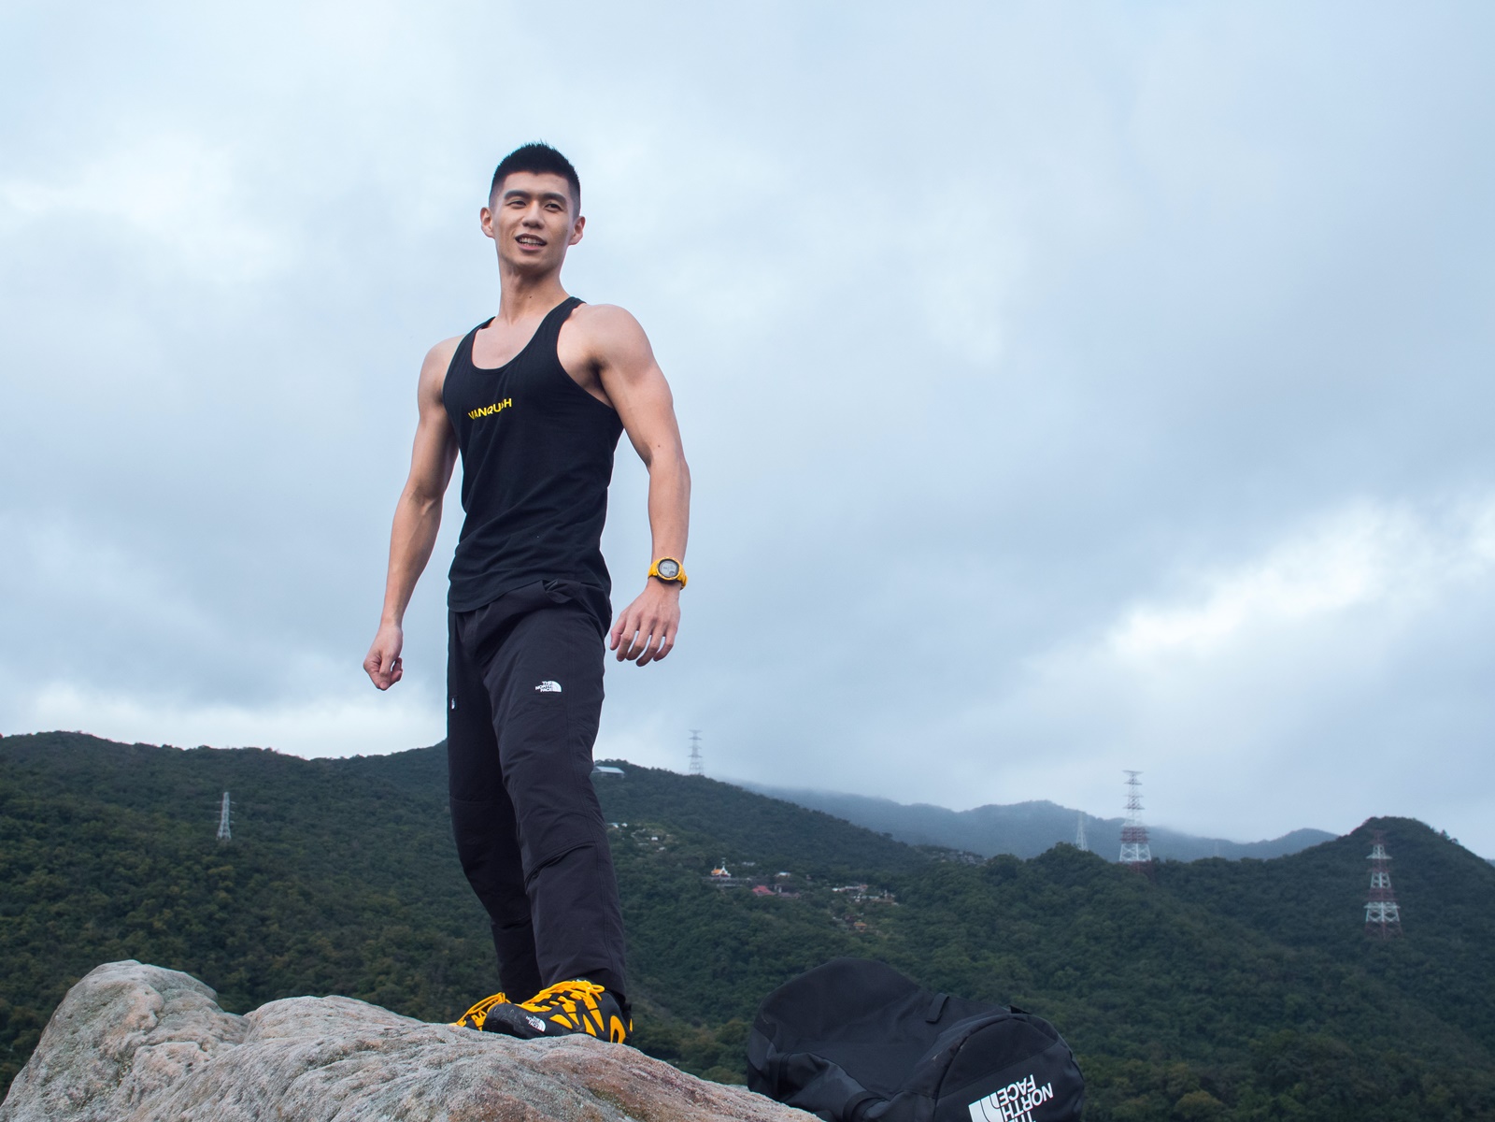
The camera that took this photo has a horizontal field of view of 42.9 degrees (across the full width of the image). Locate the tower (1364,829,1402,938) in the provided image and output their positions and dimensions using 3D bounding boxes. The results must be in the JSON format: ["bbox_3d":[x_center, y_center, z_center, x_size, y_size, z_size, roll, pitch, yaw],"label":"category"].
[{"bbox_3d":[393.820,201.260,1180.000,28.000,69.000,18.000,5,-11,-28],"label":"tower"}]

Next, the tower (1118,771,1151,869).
[{"bbox_3d":[270.990,183.520,1330.000,27.000,74.000,18.000,6,-12,-31],"label":"tower"}]

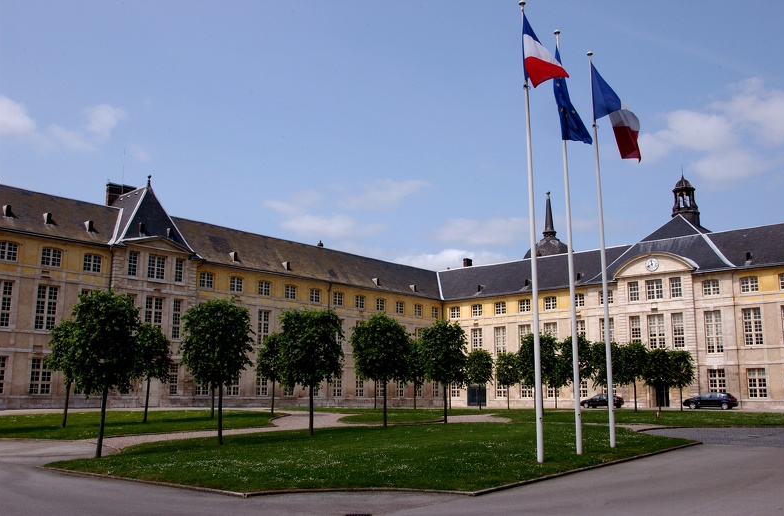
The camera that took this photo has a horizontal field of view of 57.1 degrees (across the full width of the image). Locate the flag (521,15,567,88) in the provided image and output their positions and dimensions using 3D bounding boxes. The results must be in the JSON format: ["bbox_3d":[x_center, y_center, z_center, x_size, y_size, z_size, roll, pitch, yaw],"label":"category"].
[{"bbox_3d":[4.150,-5.600,19.500,1.350,2.200,0.700,0,-11,0],"label":"flag"}]

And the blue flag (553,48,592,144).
[{"bbox_3d":[5.200,-4.690,20.800,1.200,2.900,0.700,0,-11,0],"label":"blue flag"}]

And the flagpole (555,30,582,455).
[{"bbox_3d":[4.920,-0.780,20.000,0.170,12.050,0.170,0,-11,0],"label":"flagpole"}]

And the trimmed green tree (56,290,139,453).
[{"bbox_3d":[-8.380,3.260,20.600,2.350,4.720,2.350,0,-11,0],"label":"trimmed green tree"}]

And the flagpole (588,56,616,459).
[{"bbox_3d":[6.240,-0.570,21.450,0.170,12.050,0.170,0,-11,0],"label":"flagpole"}]

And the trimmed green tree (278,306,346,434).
[{"bbox_3d":[-2.970,4.140,26.400,2.400,4.600,2.400,0,-11,0],"label":"trimmed green tree"}]

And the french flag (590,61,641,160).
[{"bbox_3d":[6.900,-4.520,22.250,1.600,3.000,0.800,0,-11,0],"label":"french flag"}]

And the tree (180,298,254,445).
[{"bbox_3d":[-5.650,3.660,23.500,2.400,4.720,2.400,0,-11,0],"label":"tree"}]

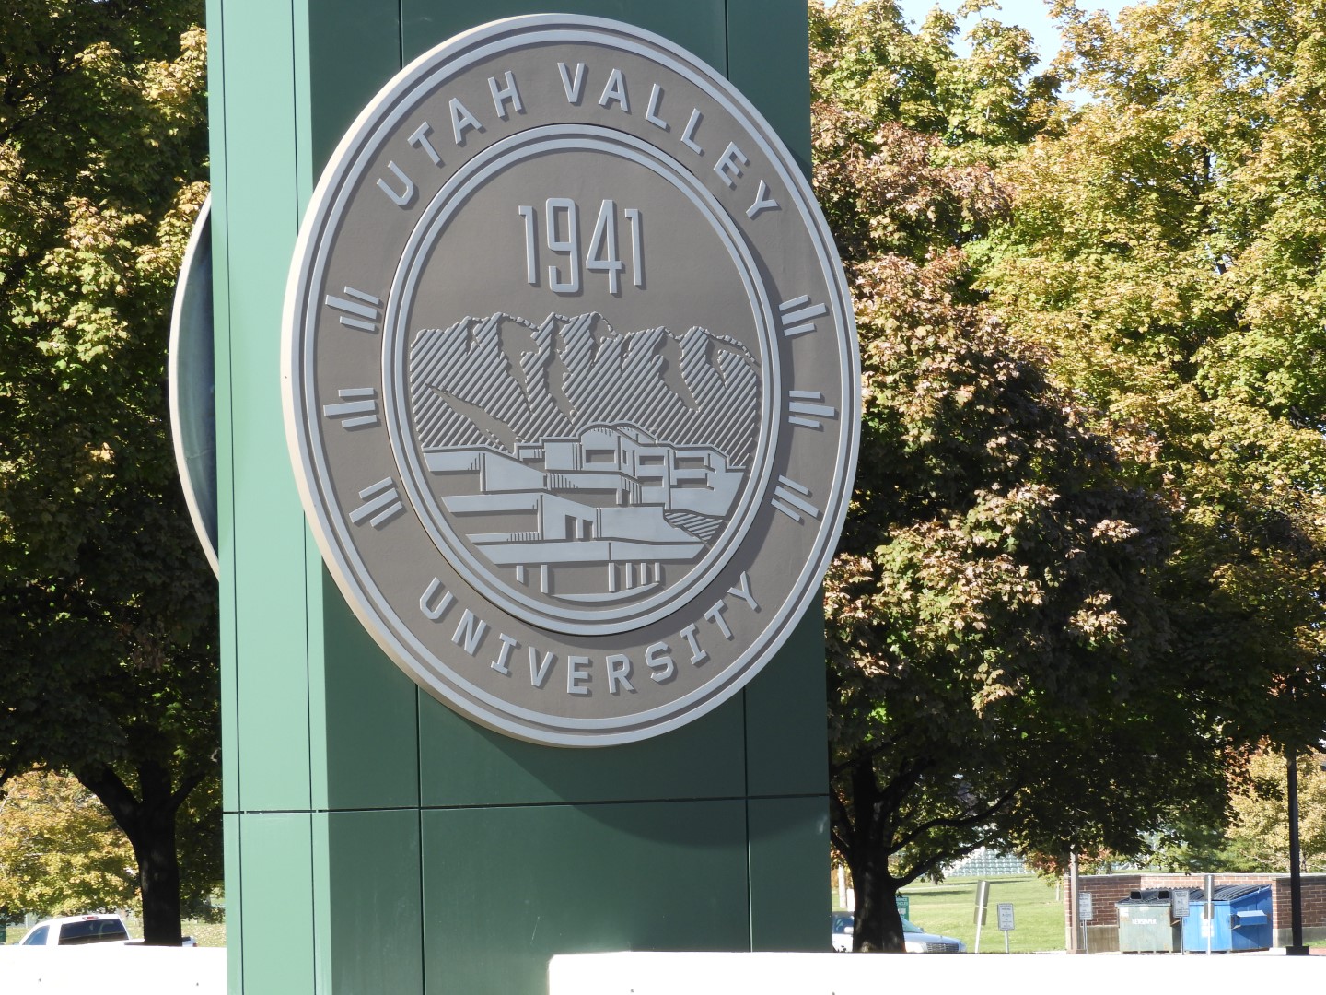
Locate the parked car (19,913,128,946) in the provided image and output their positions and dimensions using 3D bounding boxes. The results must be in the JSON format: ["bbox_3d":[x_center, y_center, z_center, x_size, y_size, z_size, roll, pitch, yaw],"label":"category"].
[{"bbox_3d":[-11.571,9.302,130.000,2.000,1.880,5.700,0,-3,-36],"label":"parked car"}]

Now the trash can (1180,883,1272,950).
[{"bbox_3d":[14.206,10.613,164.000,1.600,1.670,1.850,1,-3,-44],"label":"trash can"}]

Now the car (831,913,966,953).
[{"bbox_3d":[4.493,9.766,143.000,1.890,1.450,5.200,0,-3,-36],"label":"car"}]

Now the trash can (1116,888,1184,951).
[{"bbox_3d":[12.765,10.821,167.000,1.850,1.640,1.550,-3,-3,34],"label":"trash can"}]

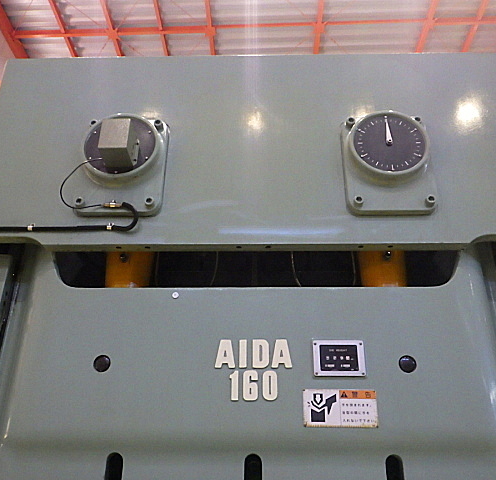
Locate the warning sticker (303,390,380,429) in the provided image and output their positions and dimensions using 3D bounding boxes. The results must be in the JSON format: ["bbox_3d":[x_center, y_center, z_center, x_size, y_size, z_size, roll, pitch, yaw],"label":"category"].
[{"bbox_3d":[0.292,0.531,1.632,0.228,0.114,0.004,0,-27,1],"label":"warning sticker"}]

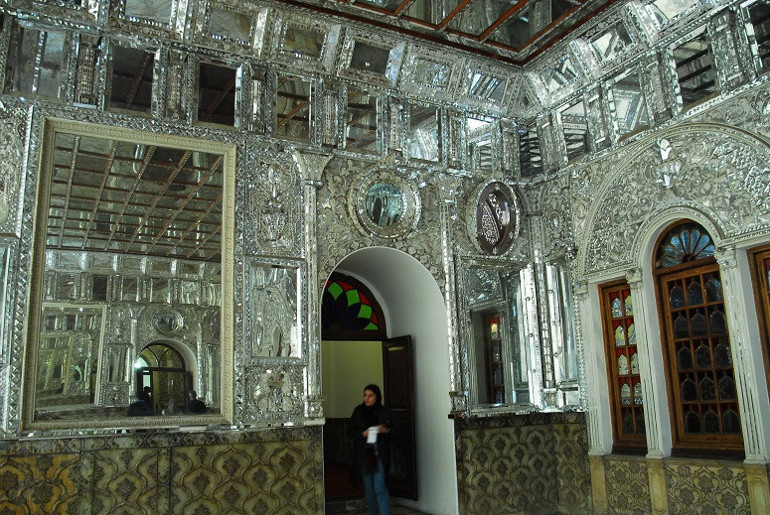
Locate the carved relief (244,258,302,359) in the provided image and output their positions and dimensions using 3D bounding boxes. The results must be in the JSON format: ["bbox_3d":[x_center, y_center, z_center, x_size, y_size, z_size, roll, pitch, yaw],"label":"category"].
[{"bbox_3d":[-1.218,0.593,7.106,0.681,1.146,0.080,4,-14,-27],"label":"carved relief"}]

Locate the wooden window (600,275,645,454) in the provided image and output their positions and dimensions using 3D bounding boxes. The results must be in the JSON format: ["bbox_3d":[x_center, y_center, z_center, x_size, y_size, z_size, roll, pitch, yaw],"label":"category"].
[{"bbox_3d":[2.992,1.333,7.955,0.100,2.076,0.560,4,-14,-27],"label":"wooden window"}]

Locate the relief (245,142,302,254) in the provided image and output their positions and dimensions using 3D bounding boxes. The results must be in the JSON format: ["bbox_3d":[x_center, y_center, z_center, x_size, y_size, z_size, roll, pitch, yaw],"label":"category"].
[{"bbox_3d":[-1.275,-0.645,7.374,0.706,1.312,0.070,4,-14,-27],"label":"relief"}]

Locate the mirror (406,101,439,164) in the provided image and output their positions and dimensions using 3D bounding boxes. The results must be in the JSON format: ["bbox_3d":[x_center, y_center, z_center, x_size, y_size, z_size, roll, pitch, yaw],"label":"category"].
[{"bbox_3d":[0.525,-1.658,8.502,0.481,0.801,0.050,4,-14,-27],"label":"mirror"}]

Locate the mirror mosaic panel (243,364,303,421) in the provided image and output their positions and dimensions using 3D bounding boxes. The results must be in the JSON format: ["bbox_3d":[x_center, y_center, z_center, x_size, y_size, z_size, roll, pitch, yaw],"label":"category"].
[{"bbox_3d":[-1.180,1.464,6.917,0.674,0.574,0.080,4,-14,-27],"label":"mirror mosaic panel"}]

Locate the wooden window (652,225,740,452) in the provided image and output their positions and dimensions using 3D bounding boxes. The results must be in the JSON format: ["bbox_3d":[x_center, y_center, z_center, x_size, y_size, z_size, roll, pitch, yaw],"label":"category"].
[{"bbox_3d":[3.465,0.844,7.125,0.120,2.588,0.906,4,-14,-27],"label":"wooden window"}]

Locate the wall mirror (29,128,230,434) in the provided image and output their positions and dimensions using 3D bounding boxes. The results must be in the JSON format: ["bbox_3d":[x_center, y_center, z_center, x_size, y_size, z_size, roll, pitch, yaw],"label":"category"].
[{"bbox_3d":[-2.477,0.178,6.505,1.913,2.979,0.120,4,-14,-27],"label":"wall mirror"}]

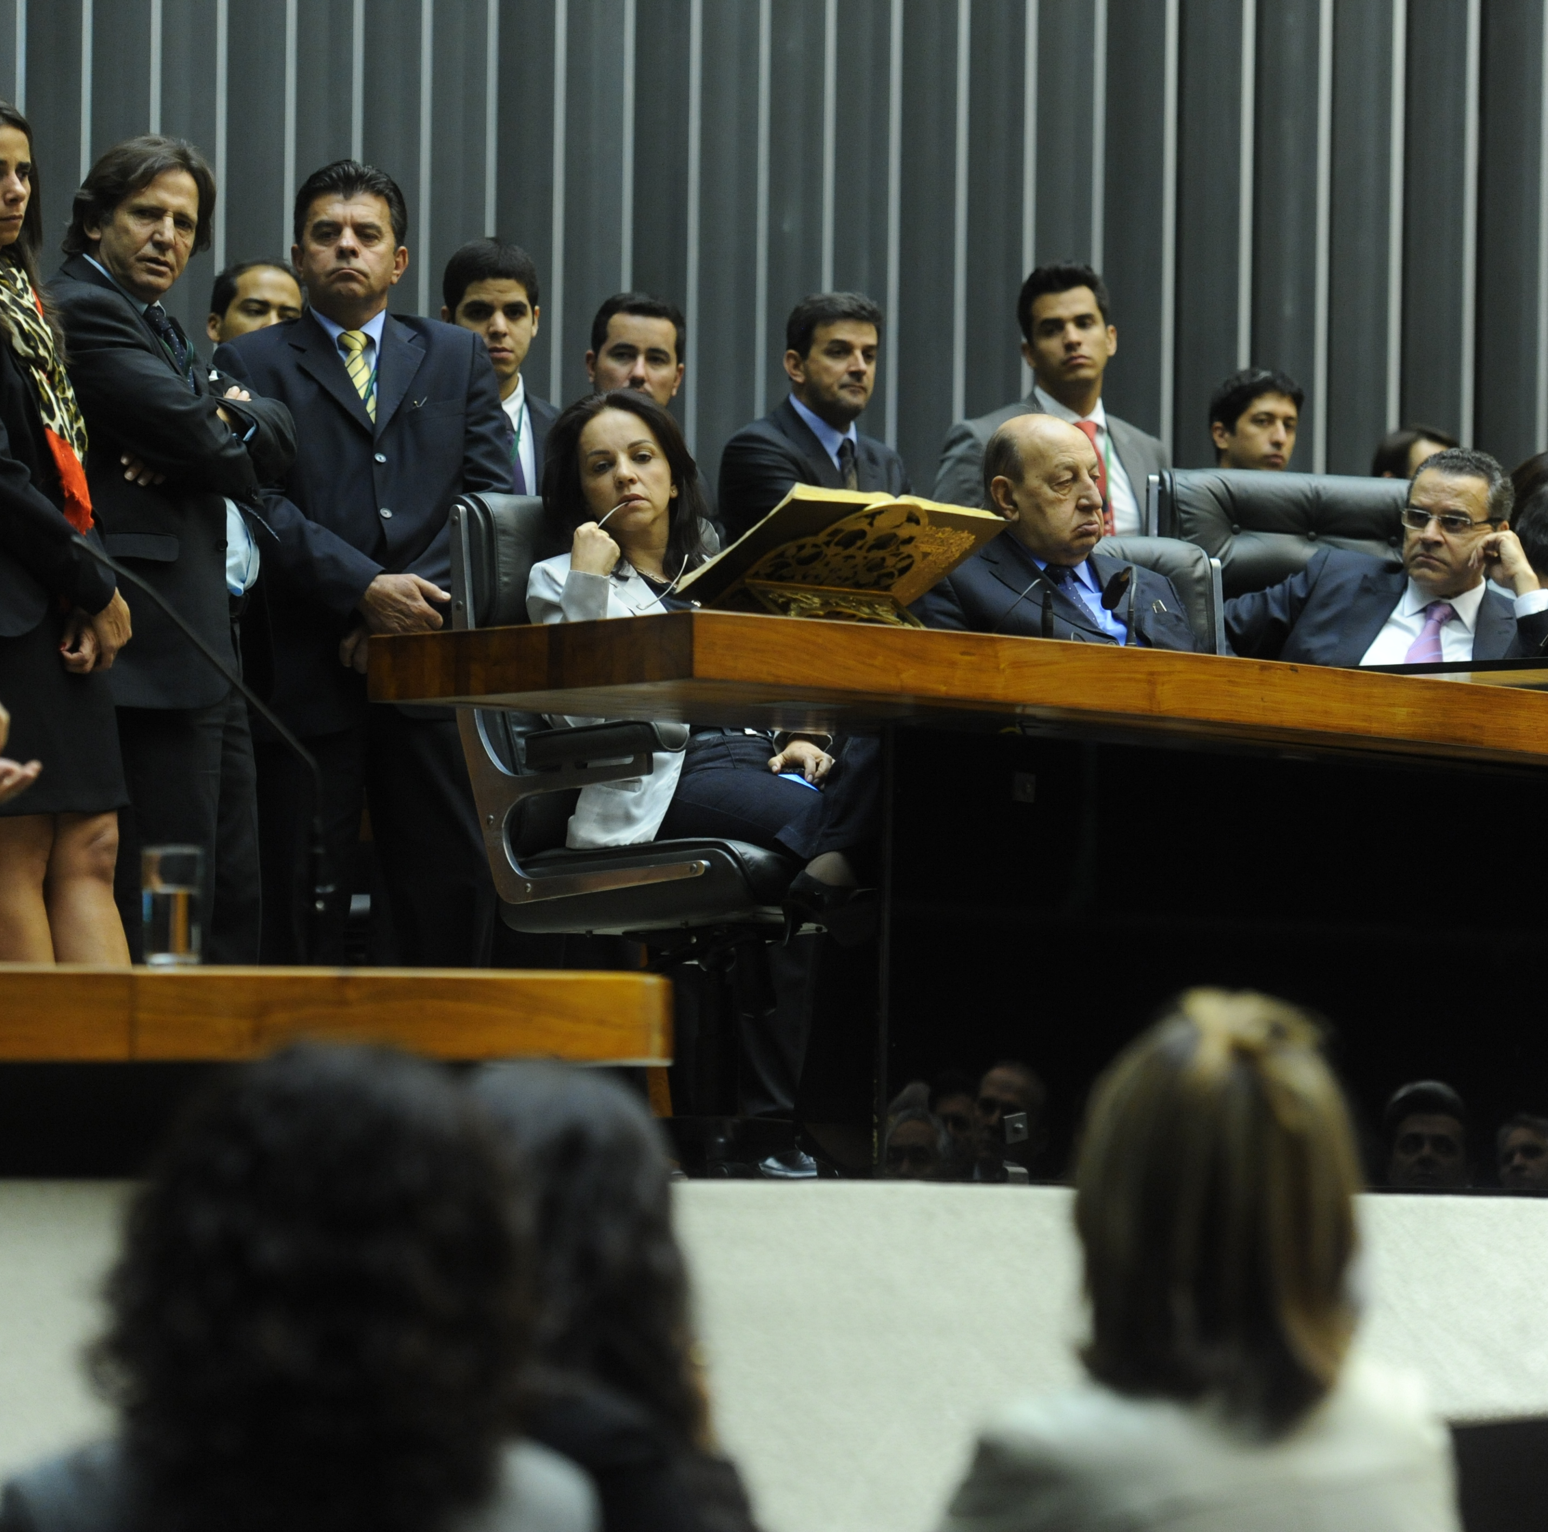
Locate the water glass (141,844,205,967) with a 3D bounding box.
[{"bbox_3d":[-0.691,0.160,8.800,0.070,0.138,0.070,1,-3,0],"label":"water glass"}]

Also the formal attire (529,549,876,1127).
[{"bbox_3d":[-0.102,0.119,11.900,0.520,0.930,0.720,3,-3,-40],"label":"formal attire"}]

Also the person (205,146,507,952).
[{"bbox_3d":[-0.691,-0.171,12.900,0.540,1.700,0.370,1,-3,-6],"label":"person"}]

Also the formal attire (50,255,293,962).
[{"bbox_3d":[-0.973,-0.097,12.400,0.380,1.450,0.500,-1,-3,38],"label":"formal attire"}]

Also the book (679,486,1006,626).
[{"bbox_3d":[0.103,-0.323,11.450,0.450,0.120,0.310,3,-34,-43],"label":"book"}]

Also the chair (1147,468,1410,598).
[{"bbox_3d":[1.068,0.095,13.300,0.660,1.220,0.680,2,-3,-26],"label":"chair"}]

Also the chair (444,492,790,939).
[{"bbox_3d":[-0.100,0.108,12.000,0.660,1.060,0.630,-1,-3,42],"label":"chair"}]

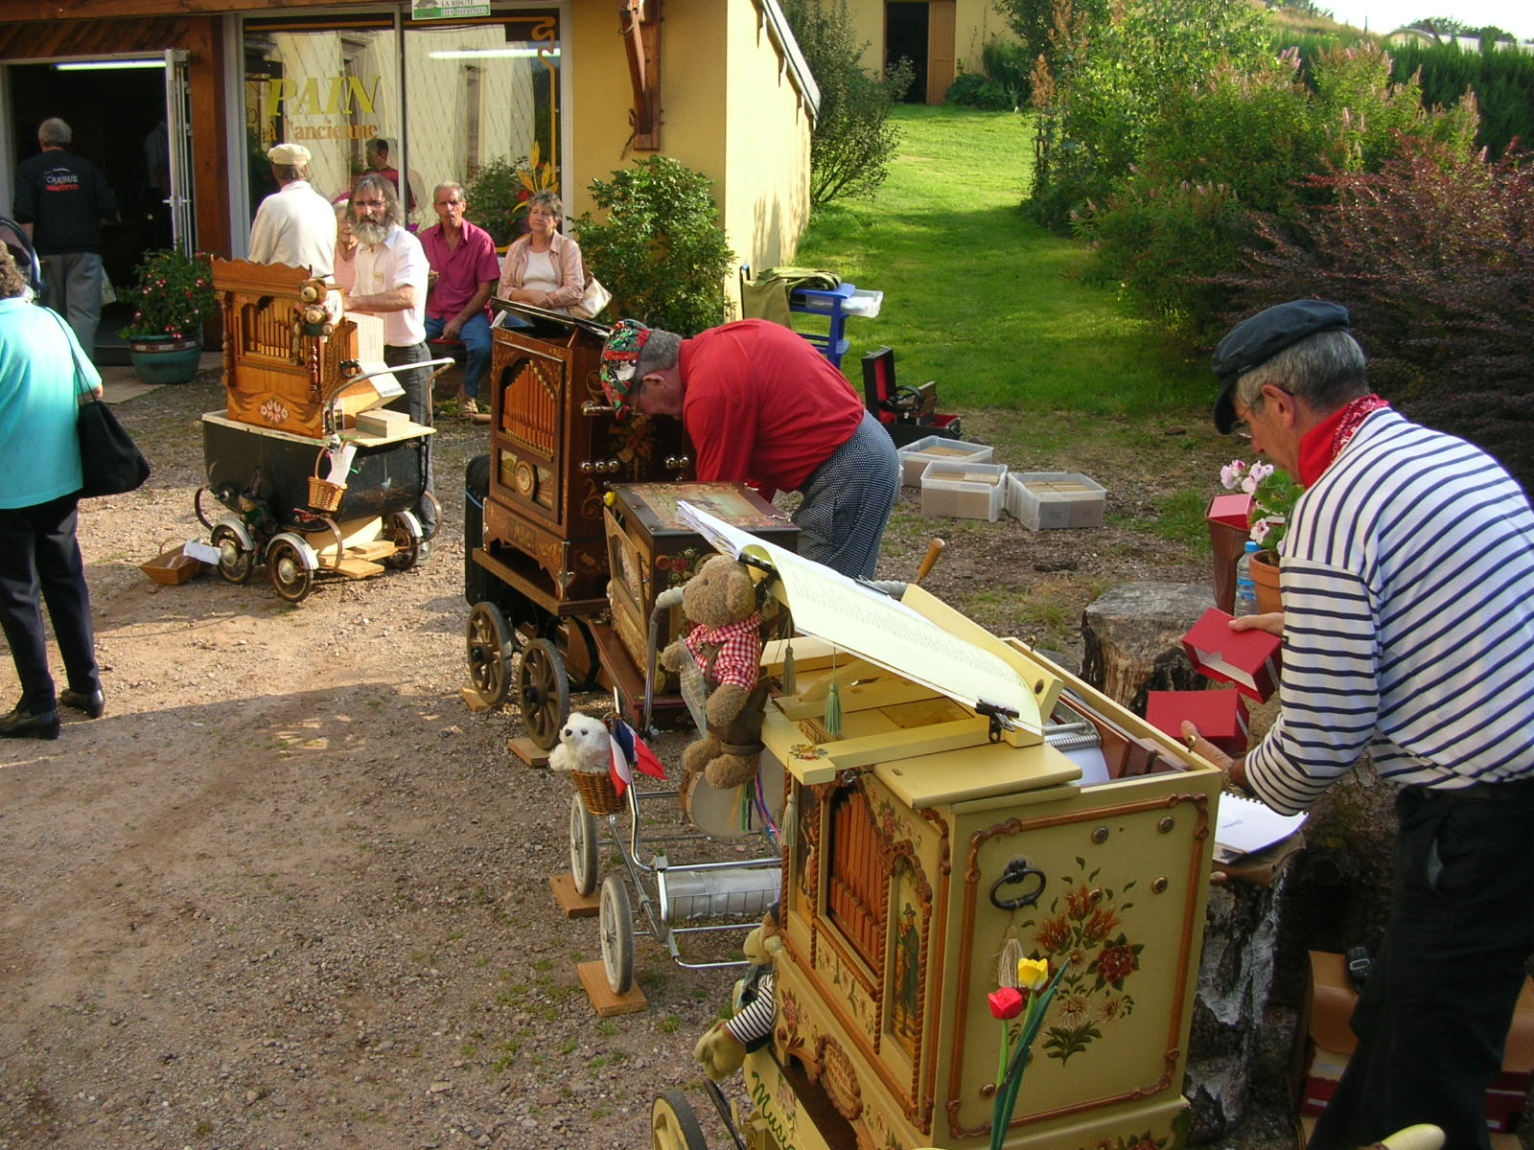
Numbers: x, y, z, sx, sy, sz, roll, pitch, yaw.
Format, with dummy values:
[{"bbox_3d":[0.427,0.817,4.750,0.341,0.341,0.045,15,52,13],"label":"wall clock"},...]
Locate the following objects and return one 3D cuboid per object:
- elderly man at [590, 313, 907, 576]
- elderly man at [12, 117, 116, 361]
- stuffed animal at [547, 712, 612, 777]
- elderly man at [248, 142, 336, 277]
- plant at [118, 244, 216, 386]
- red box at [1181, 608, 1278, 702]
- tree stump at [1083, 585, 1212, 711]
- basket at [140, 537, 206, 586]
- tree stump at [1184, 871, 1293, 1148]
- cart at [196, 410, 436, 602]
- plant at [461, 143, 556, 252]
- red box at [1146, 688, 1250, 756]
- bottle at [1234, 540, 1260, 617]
[{"bbox_3d":[-0.053,-0.127,5.000,0.920,1.380,0.550,-2,13,-11],"label":"elderly man"},{"bbox_3d":[-4.794,-2.235,10.650,0.620,1.740,0.420,-2,13,-14],"label":"elderly man"},{"bbox_3d":[-0.411,0.385,3.420,0.150,0.165,0.140,-6,16,-24],"label":"stuffed animal"},{"bbox_3d":[-2.666,-1.563,8.850,0.550,1.740,0.380,1,13,3],"label":"elderly man"},{"bbox_3d":[-3.563,-1.554,9.250,0.600,0.800,0.600,1,14,0],"label":"plant"},{"bbox_3d":[0.760,0.131,2.500,0.077,0.086,0.137,-47,42,-12],"label":"red box"},{"bbox_3d":[1.000,0.199,4.050,0.390,0.310,0.380,1,14,0],"label":"tree stump"},{"bbox_3d":[-2.535,-0.082,6.689,0.190,0.180,0.430,1,14,2],"label":"basket"},{"bbox_3d":[0.710,0.764,2.520,0.340,0.720,0.340,1,14,0],"label":"tree stump"},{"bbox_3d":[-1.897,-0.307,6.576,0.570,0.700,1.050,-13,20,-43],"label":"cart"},{"bbox_3d":[-1.732,-2.471,10.400,0.640,0.850,0.600,-2,13,-13],"label":"plant"},{"bbox_3d":[0.607,0.208,2.187,0.123,0.065,0.074,-3,-27,29],"label":"red box"},{"bbox_3d":[1.238,0.059,3.950,0.086,0.300,0.086,1,14,0],"label":"bottle"}]

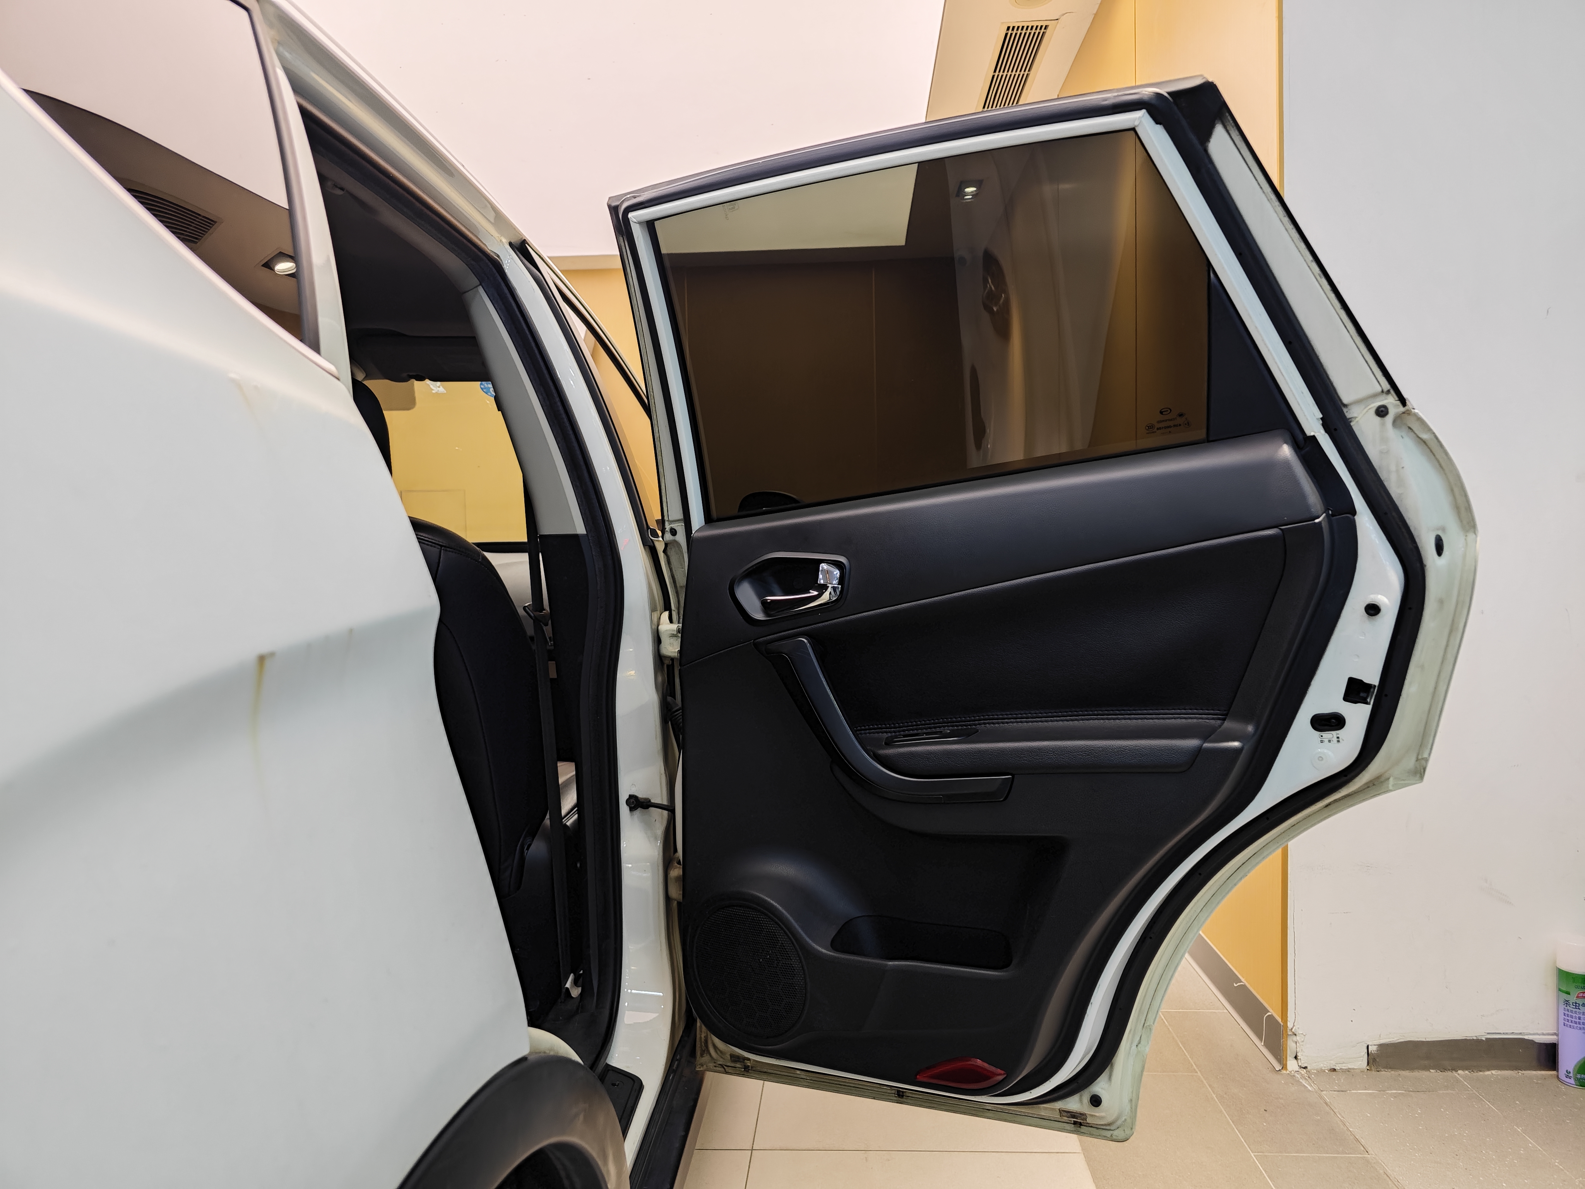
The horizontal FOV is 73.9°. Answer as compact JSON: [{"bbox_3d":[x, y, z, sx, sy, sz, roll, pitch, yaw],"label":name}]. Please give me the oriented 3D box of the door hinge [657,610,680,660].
[{"bbox_3d":[-0.165,0.057,1.450,0.040,0.067,0.050,0,3,23],"label":"door hinge"}]

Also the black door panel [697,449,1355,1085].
[{"bbox_3d":[0.209,0.218,1.219,0.793,0.772,0.115,0,3,23],"label":"black door panel"}]

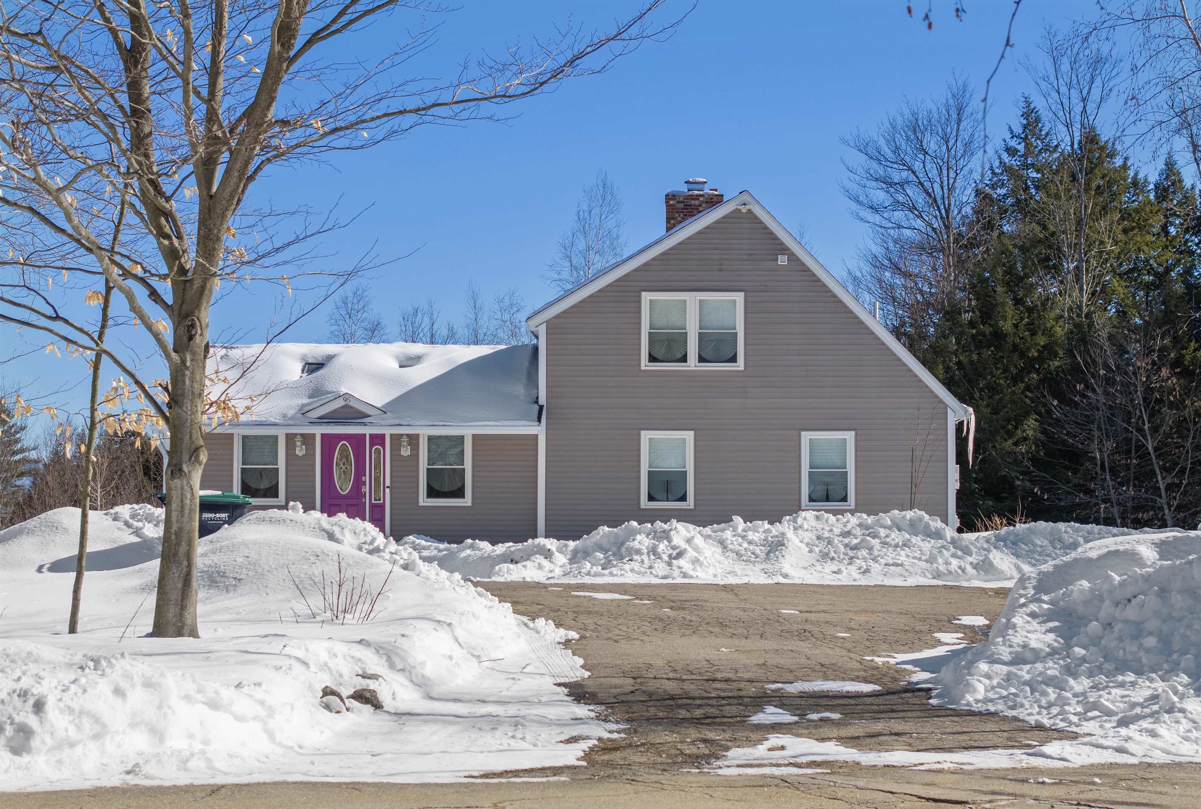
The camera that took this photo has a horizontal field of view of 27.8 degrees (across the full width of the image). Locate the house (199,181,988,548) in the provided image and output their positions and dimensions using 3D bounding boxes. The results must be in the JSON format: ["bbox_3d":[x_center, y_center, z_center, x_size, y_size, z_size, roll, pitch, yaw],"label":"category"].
[{"bbox_3d":[-0.718,-0.795,51.659,15.900,7.600,9.000,0,-2,0],"label":"house"}]

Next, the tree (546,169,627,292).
[{"bbox_3d":[-0.364,-1.747,76.108,3.080,11.310,3.080,0,-2,0],"label":"tree"}]

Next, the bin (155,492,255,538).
[{"bbox_3d":[-4.093,1.459,25.064,0.870,1.120,0.700,0,-2,7],"label":"bin"}]

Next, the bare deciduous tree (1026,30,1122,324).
[{"bbox_3d":[12.562,-3.214,64.153,2.770,13.460,2.770,0,-2,0],"label":"bare deciduous tree"}]

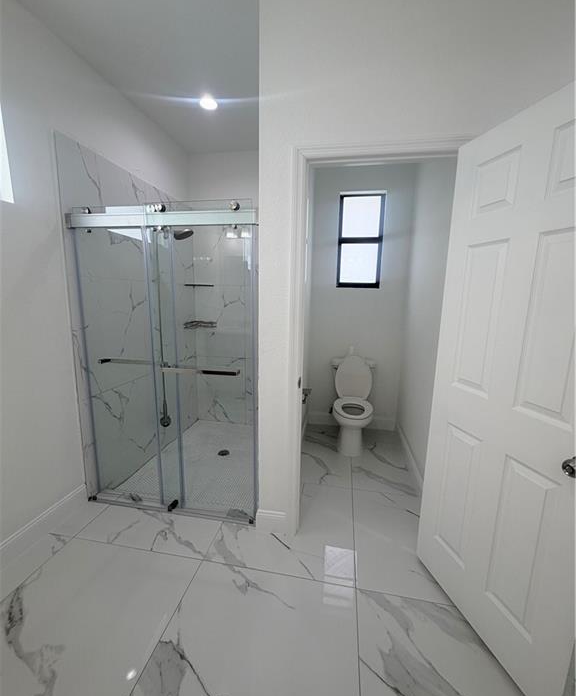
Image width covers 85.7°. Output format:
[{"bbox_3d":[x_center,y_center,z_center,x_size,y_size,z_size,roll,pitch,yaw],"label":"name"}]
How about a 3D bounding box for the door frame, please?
[{"bbox_3d":[0.432,0.080,1.658,0.852,2.100,0.139,3,9,10],"label":"door frame"}]

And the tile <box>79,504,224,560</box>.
[{"bbox_3d":[-0.815,1.093,1.861,0.806,0.010,0.295,3,9,10],"label":"tile"}]

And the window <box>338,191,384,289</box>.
[{"bbox_3d":[0.731,-1.062,3.129,0.438,0.906,0.083,3,9,10],"label":"window"}]

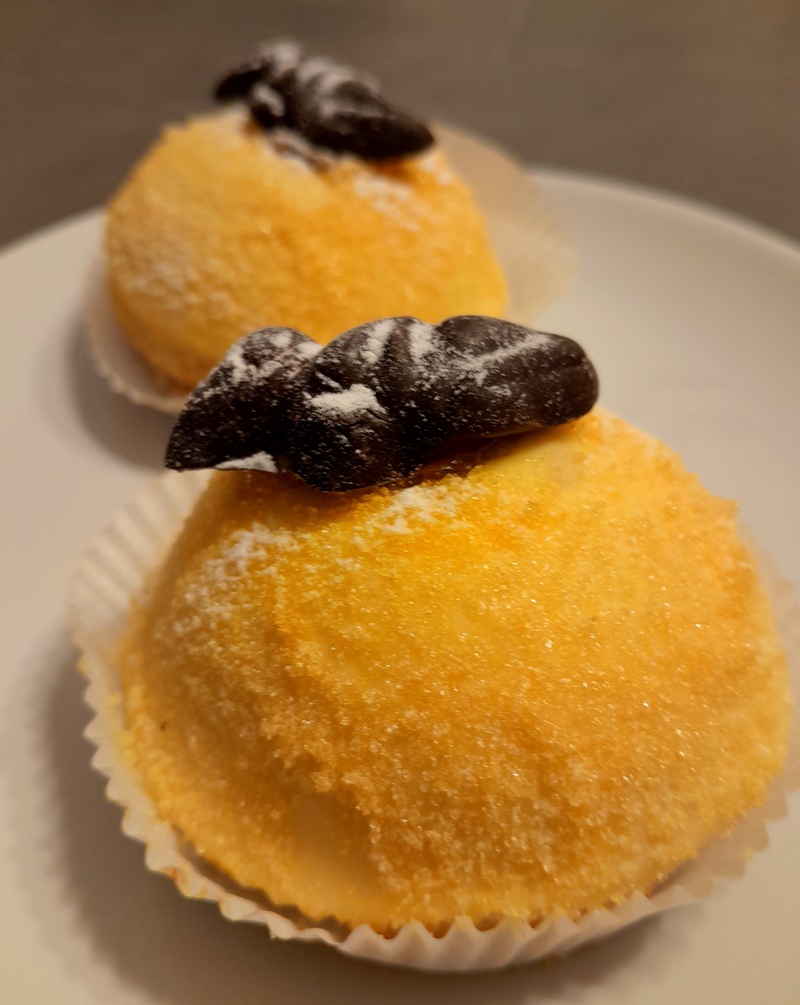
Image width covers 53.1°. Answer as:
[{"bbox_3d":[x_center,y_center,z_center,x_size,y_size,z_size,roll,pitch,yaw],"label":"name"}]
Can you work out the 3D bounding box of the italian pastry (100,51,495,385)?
[{"bbox_3d":[-0.021,-0.058,0.147,0.080,0.045,0.080,-1,48,1],"label":"italian pastry"}]

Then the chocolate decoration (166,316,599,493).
[{"bbox_3d":[-0.001,-0.011,0.082,0.045,0.012,0.015,-10,48,-7],"label":"chocolate decoration"}]

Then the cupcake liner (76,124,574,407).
[{"bbox_3d":[-0.014,-0.048,0.156,0.093,0.020,0.092,-1,48,1],"label":"cupcake liner"}]

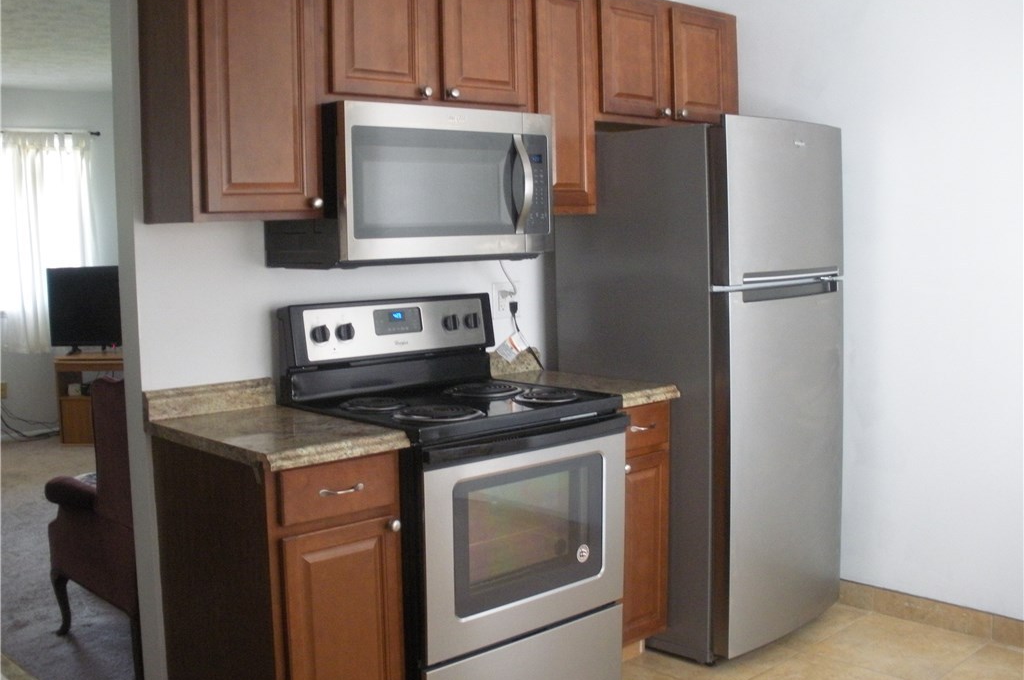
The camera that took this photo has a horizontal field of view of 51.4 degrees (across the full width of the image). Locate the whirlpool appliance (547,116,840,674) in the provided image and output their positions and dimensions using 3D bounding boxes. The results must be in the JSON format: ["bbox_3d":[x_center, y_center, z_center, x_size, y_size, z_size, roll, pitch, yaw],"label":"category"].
[{"bbox_3d":[0.677,0.146,3.733,0.690,1.751,0.774,-6,7,-42],"label":"whirlpool appliance"}]

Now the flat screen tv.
[{"bbox_3d":[-2.915,-0.216,7.687,0.970,0.640,0.180,0,6,14],"label":"flat screen tv"}]

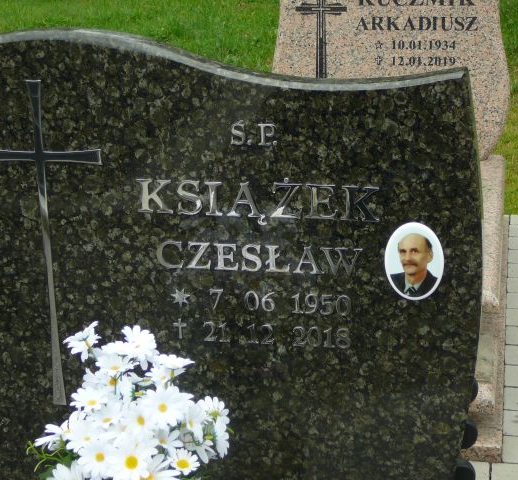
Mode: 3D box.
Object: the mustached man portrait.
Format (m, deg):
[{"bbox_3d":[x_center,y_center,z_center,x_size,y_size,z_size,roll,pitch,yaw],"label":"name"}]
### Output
[{"bbox_3d":[0.234,0.032,1.810,0.090,0.122,0.012,2,18,11],"label":"mustached man portrait"}]

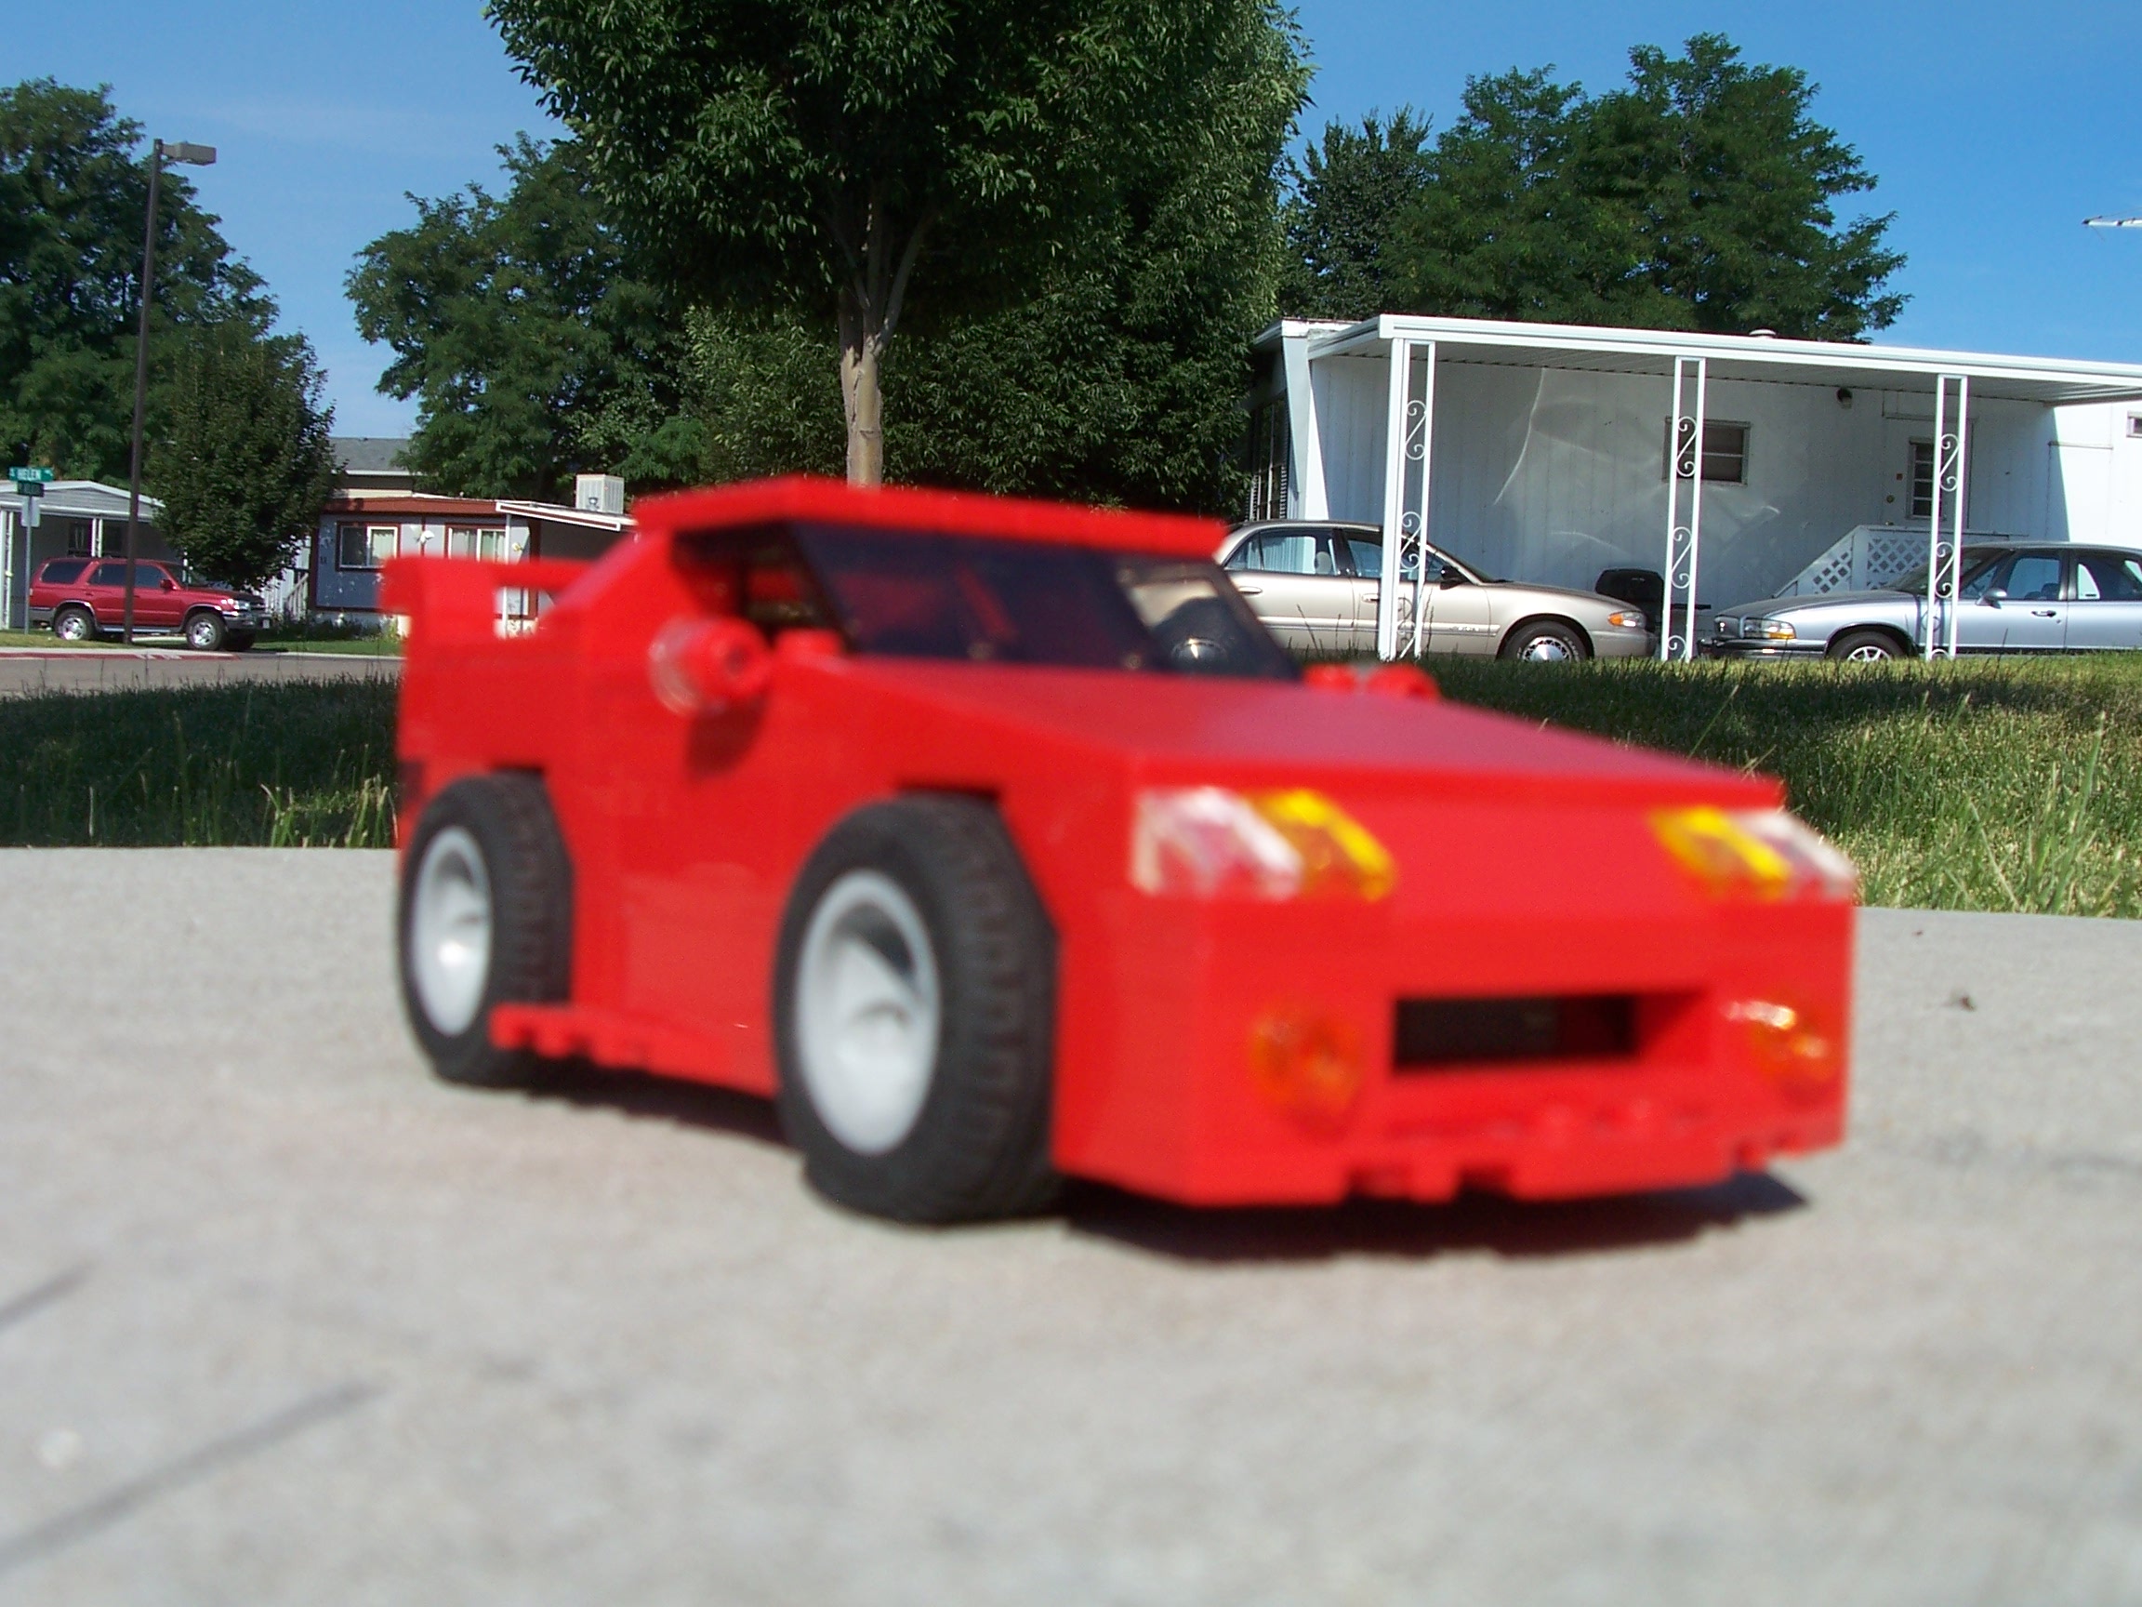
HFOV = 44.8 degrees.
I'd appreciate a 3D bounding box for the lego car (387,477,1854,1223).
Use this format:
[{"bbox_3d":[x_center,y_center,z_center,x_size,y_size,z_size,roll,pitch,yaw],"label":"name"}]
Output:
[{"bbox_3d":[-0.006,0.001,0.247,0.082,0.059,0.163,2,1,-35],"label":"lego car"}]

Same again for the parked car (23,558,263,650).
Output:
[{"bbox_3d":[-18.000,-3.950,51.000,4.600,1.760,1.780,2,0,6],"label":"parked car"}]

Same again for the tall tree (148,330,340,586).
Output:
[{"bbox_3d":[-18.200,-7.100,57.000,4.150,7.000,4.100,2,0,0],"label":"tall tree"}]

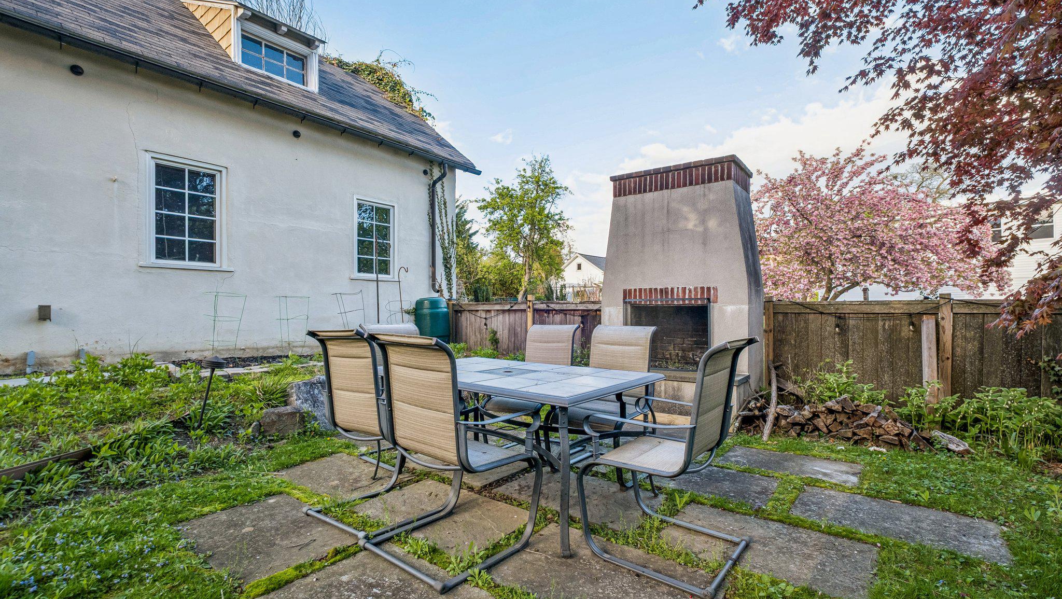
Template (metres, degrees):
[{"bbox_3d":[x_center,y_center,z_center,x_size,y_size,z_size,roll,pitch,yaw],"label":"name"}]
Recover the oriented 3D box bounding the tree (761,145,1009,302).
[{"bbox_3d":[7.350,-1.050,10.500,5.100,4.700,4.900,-1,-1,35],"label":"tree"}]

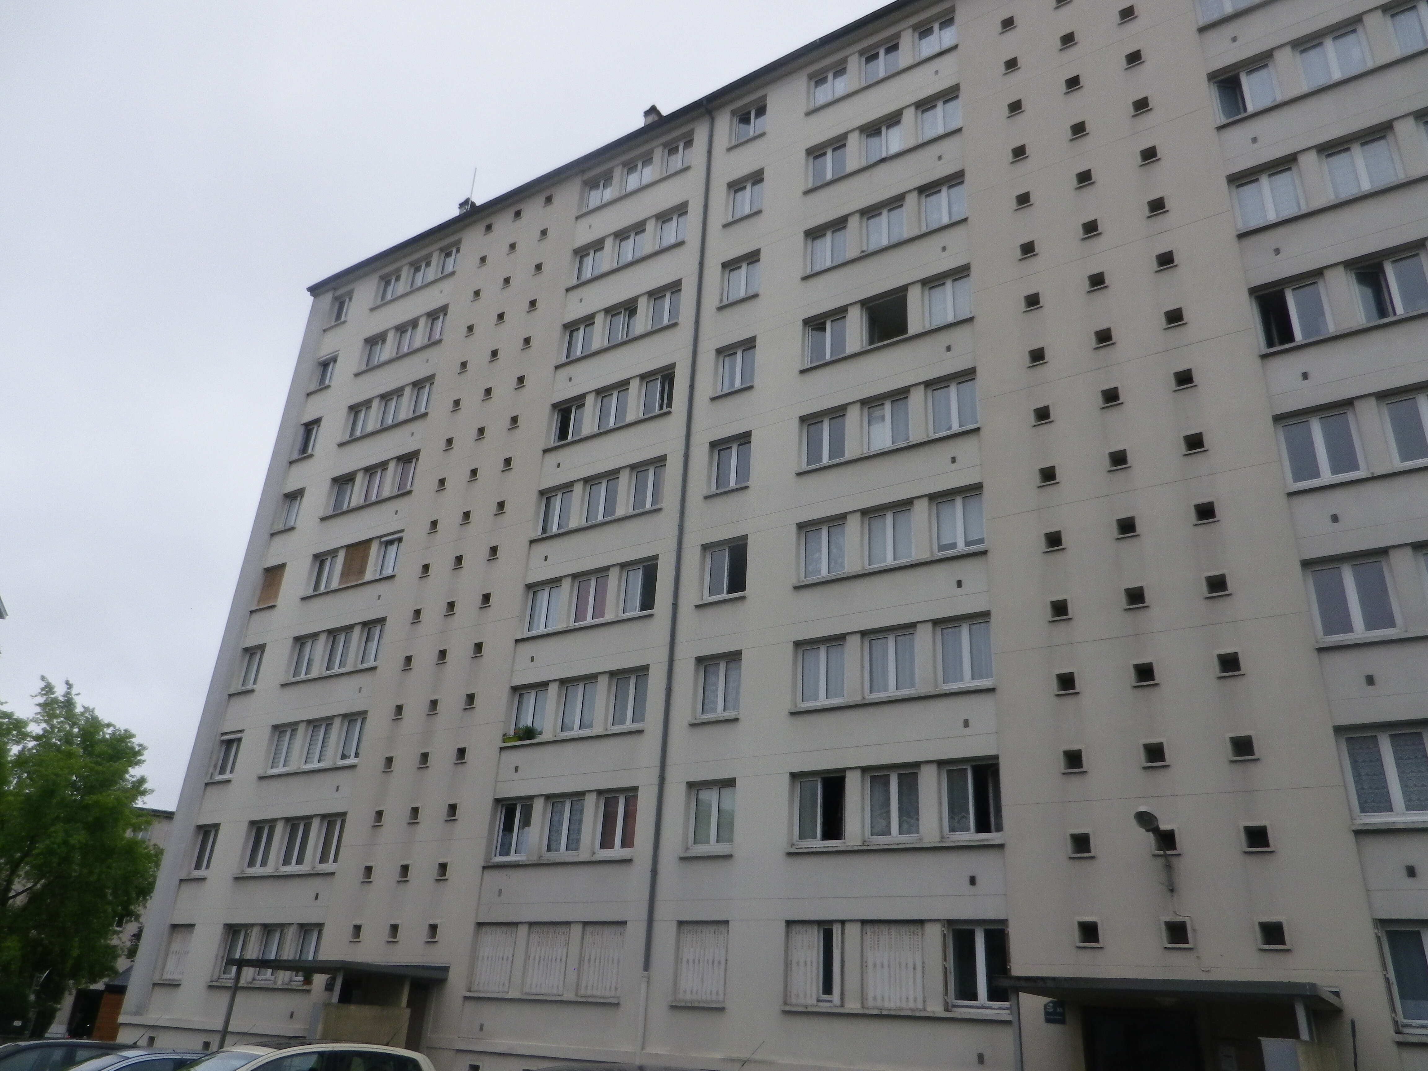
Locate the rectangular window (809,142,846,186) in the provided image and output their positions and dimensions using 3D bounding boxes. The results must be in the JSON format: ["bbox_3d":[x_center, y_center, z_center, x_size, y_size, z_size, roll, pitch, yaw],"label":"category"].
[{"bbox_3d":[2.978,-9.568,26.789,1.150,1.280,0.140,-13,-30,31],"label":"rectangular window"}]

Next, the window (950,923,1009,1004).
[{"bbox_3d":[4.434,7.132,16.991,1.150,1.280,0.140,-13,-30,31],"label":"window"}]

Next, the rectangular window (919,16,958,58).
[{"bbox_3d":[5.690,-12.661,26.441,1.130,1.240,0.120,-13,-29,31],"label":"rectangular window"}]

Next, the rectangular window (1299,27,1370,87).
[{"bbox_3d":[11.936,-9.126,19.848,1.108,1.289,0.140,-13,-30,31],"label":"rectangular window"}]

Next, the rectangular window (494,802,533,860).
[{"bbox_3d":[-4.504,6.718,23.638,1.224,1.251,0.120,-13,-30,31],"label":"rectangular window"}]

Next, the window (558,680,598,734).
[{"bbox_3d":[-3.194,4.026,24.472,1.130,1.240,0.120,-13,-29,31],"label":"window"}]

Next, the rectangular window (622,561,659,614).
[{"bbox_3d":[-1.703,1.266,24.445,1.108,1.289,0.140,-13,-30,31],"label":"rectangular window"}]

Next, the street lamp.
[{"bbox_3d":[6.586,4.672,15.304,0.400,1.080,1.420,-13,-30,31],"label":"street lamp"}]

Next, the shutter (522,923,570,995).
[{"bbox_3d":[-3.499,8.919,21.765,1.170,1.360,0.090,-13,-30,31],"label":"shutter"}]

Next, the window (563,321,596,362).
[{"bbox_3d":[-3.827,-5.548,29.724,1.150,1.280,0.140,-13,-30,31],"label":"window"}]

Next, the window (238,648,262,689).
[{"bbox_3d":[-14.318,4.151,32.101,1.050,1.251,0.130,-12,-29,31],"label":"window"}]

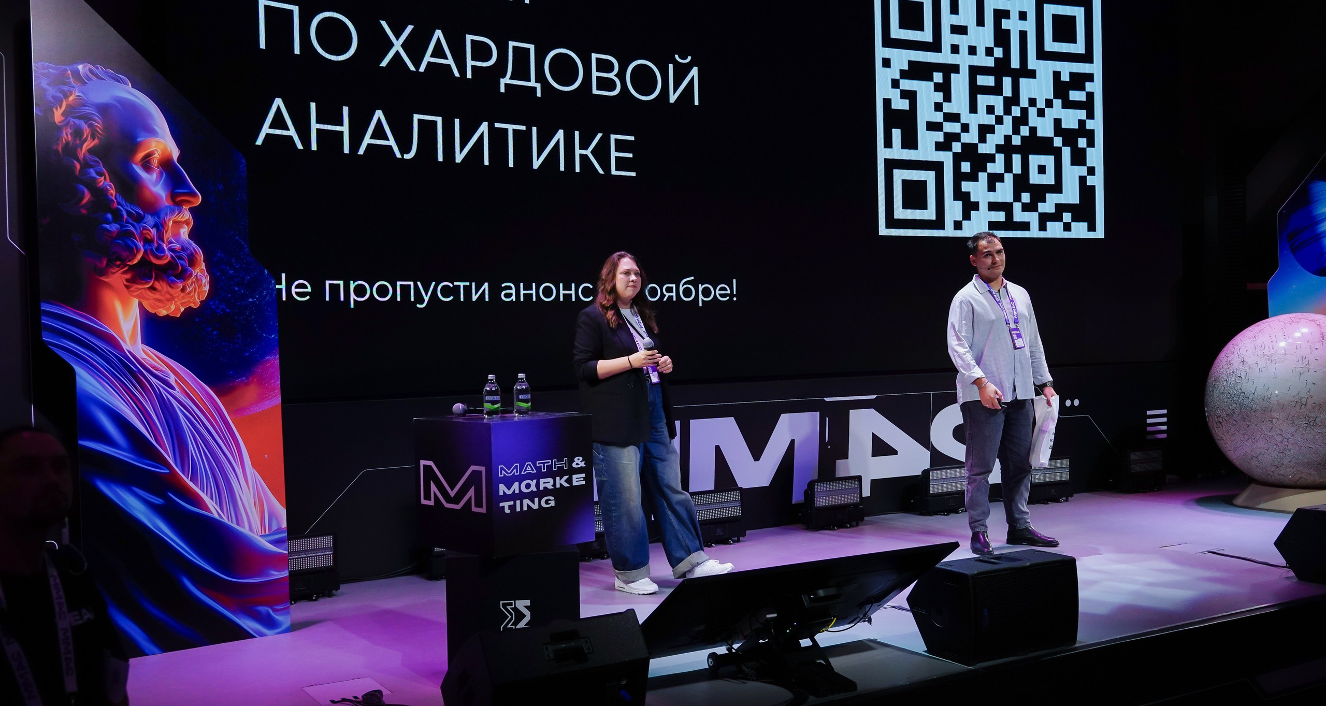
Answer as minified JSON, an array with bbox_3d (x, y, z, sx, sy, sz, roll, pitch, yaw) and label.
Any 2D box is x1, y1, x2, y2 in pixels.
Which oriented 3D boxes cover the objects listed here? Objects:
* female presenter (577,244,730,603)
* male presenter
[{"bbox_3d":[-0.017,0.337,6.268,0.700,1.700,0.480,-2,1,-42],"label":"female presenter"},{"bbox_3d":[1.966,0.220,7.015,0.600,1.820,0.400,-2,1,-18],"label":"male presenter"}]

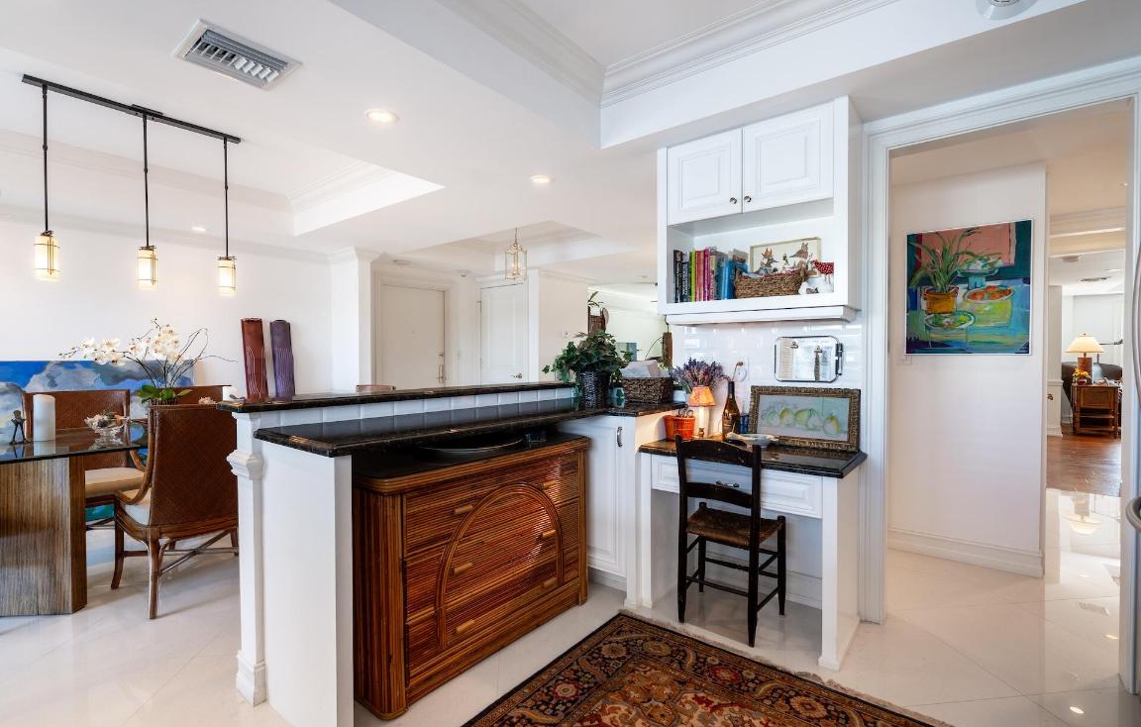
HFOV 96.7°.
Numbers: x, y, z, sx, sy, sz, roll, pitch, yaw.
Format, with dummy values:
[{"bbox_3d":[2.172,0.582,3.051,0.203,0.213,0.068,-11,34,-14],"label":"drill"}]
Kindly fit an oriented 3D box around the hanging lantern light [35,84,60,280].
[{"bbox_3d":[-2.435,-0.839,2.354,0.090,0.910,0.090,1,1,39],"label":"hanging lantern light"}]

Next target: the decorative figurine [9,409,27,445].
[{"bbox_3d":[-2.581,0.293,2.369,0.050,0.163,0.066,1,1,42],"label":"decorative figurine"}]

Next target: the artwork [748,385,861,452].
[{"bbox_3d":[1.098,0.255,2.403,0.478,0.276,0.030,1,-9,39],"label":"artwork"}]

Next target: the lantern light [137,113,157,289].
[{"bbox_3d":[-2.293,-0.869,2.748,0.090,0.925,0.087,0,1,38],"label":"lantern light"}]

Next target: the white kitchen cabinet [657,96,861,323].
[{"bbox_3d":[0.884,-0.641,2.442,0.860,0.885,0.345,0,1,38],"label":"white kitchen cabinet"}]

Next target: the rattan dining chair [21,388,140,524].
[{"bbox_3d":[-2.899,0.671,3.089,0.640,0.980,0.580,0,1,38],"label":"rattan dining chair"}]

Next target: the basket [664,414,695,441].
[{"bbox_3d":[0.570,0.334,2.630,0.150,0.135,0.135,0,1,11],"label":"basket"}]

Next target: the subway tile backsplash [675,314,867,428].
[{"bbox_3d":[0.936,0.086,2.529,0.944,0.612,0.025,1,1,39],"label":"subway tile backsplash"}]

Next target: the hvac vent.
[{"bbox_3d":[-1.173,-1.060,1.791,0.300,0.025,0.304,0,1,38],"label":"hvac vent"}]

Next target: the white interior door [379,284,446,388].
[{"bbox_3d":[-1.882,0.106,6.152,0.050,2.040,0.900,0,1,38],"label":"white interior door"}]

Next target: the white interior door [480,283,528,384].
[{"bbox_3d":[-0.774,0.108,5.967,0.760,2.035,0.045,0,1,38],"label":"white interior door"}]

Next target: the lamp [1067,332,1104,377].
[{"bbox_3d":[7.501,-0.072,7.400,0.390,0.744,0.390,1,1,39],"label":"lamp"}]

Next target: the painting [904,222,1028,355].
[{"bbox_3d":[2.265,-0.412,2.902,0.572,0.733,0.030,0,1,38],"label":"painting"}]

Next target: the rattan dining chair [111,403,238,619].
[{"bbox_3d":[-1.956,0.674,2.674,0.640,0.980,0.580,0,1,38],"label":"rattan dining chair"}]

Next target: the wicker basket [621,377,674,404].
[{"bbox_3d":[0.438,0.146,2.824,0.226,0.134,0.175,1,1,39],"label":"wicker basket"}]

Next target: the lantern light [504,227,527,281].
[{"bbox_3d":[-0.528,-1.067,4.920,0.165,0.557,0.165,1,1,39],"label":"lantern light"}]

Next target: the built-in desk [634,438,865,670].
[{"bbox_3d":[0.813,0.763,2.306,0.853,0.744,0.511,1,1,39],"label":"built-in desk"}]

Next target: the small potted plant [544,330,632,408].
[{"bbox_3d":[0.088,0.029,2.500,0.420,0.386,0.370,0,1,0],"label":"small potted plant"}]

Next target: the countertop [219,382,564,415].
[{"bbox_3d":[-0.567,0.141,2.506,0.225,0.039,1.975,0,1,38],"label":"countertop"}]

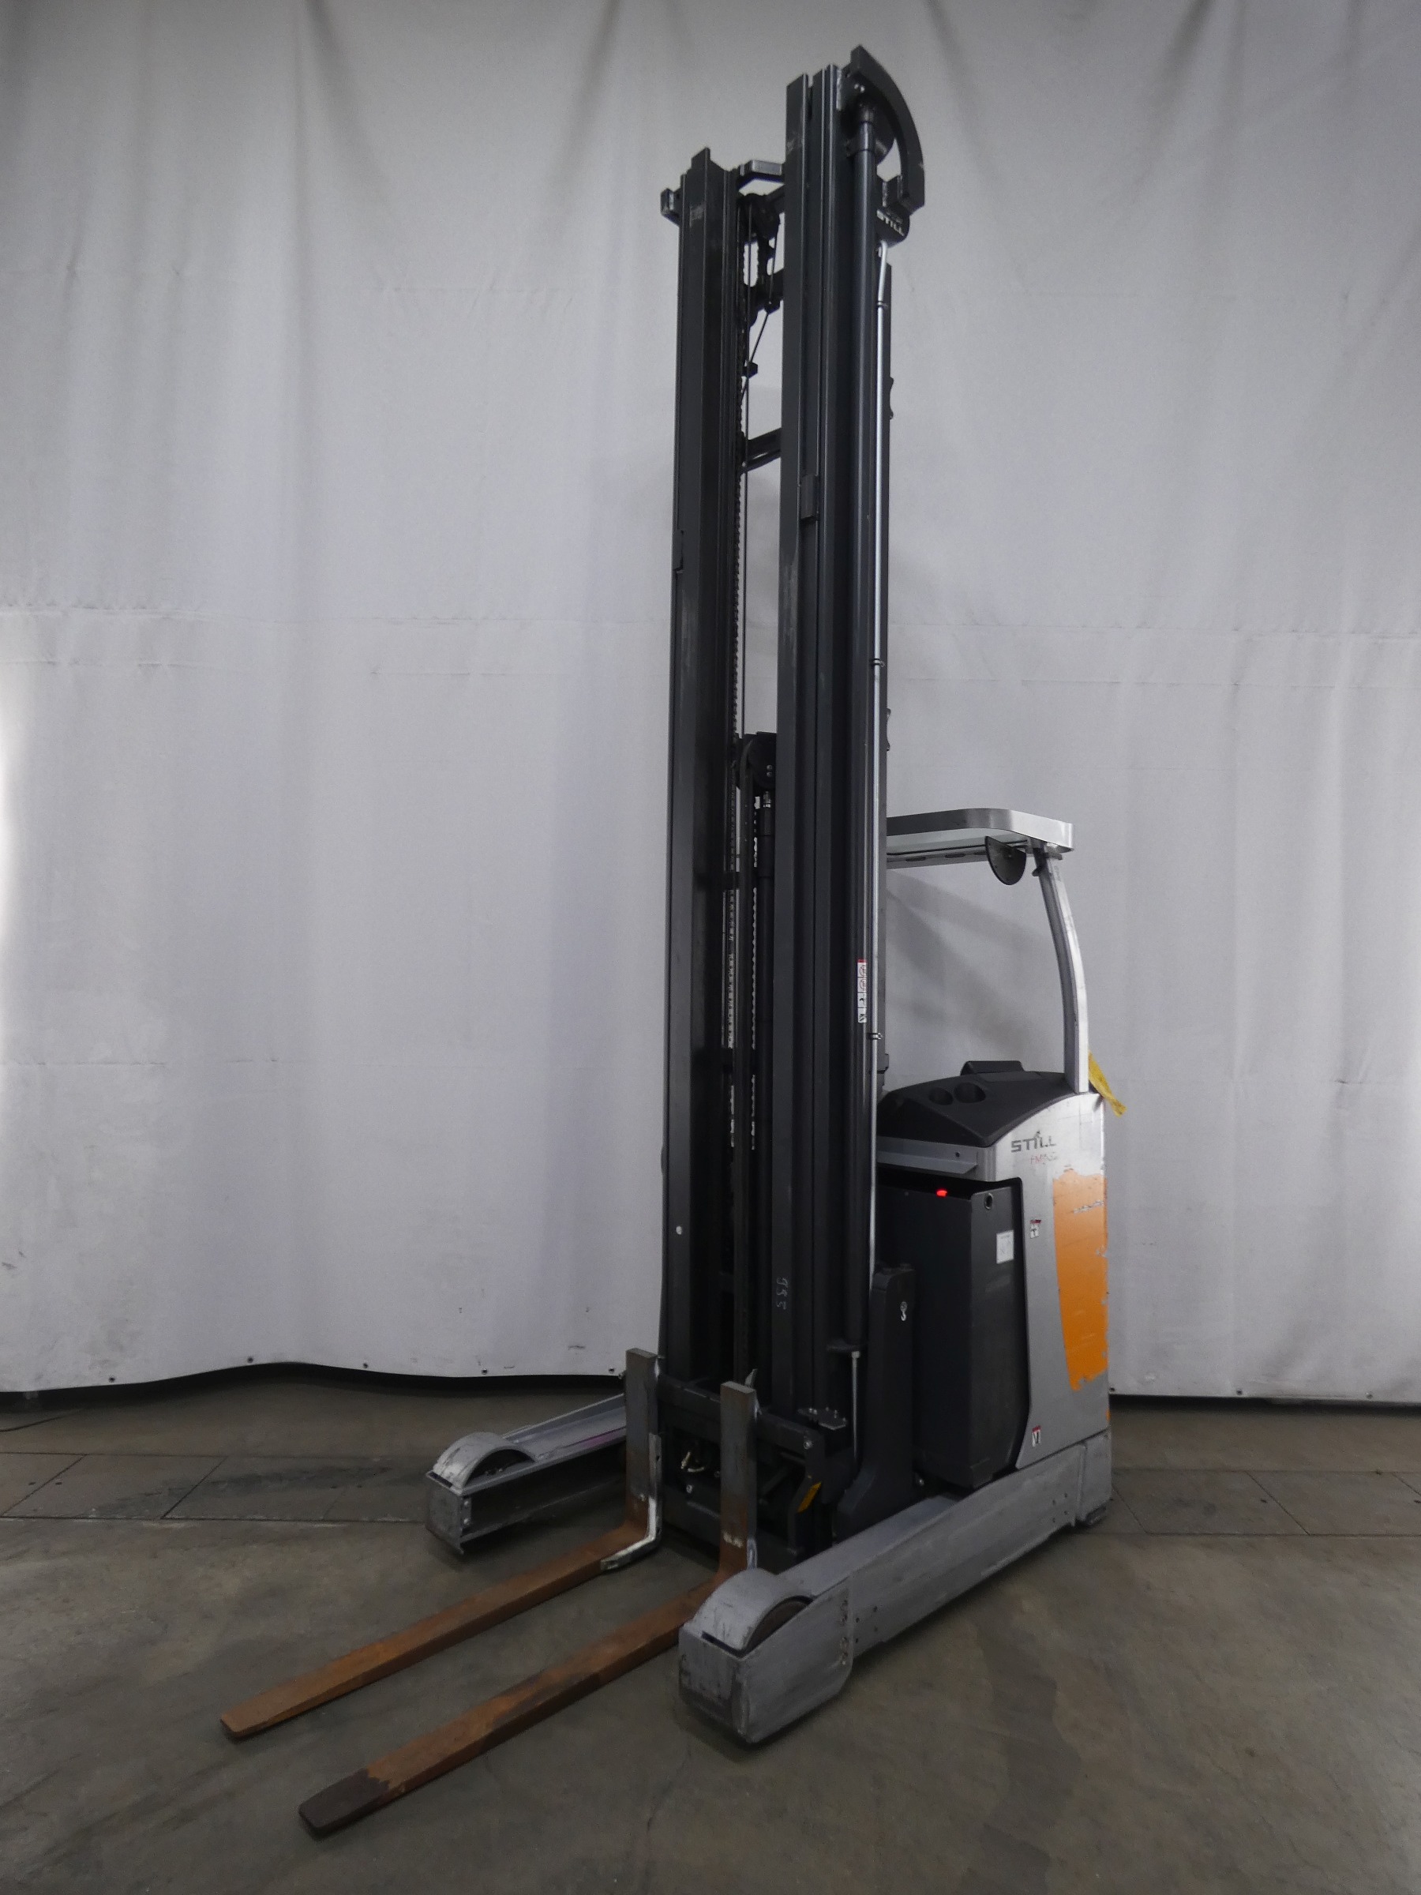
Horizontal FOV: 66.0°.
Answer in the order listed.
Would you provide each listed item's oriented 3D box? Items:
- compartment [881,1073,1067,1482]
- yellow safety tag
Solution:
[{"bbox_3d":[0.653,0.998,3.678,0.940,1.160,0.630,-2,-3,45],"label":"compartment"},{"bbox_3d":[1.331,0.463,3.680,0.130,0.220,0.060,1,-3,-14],"label":"yellow safety tag"}]

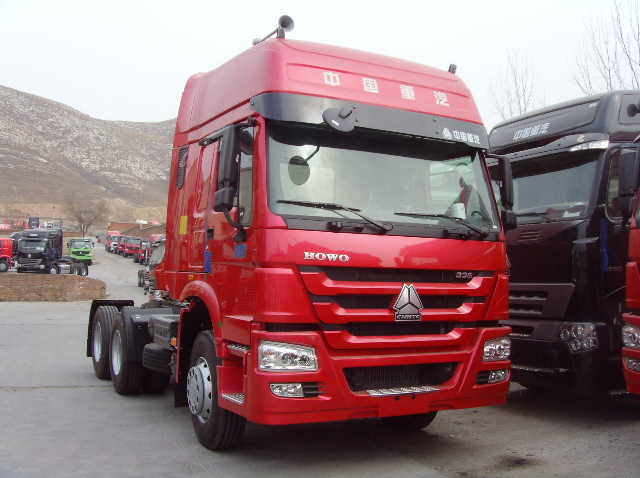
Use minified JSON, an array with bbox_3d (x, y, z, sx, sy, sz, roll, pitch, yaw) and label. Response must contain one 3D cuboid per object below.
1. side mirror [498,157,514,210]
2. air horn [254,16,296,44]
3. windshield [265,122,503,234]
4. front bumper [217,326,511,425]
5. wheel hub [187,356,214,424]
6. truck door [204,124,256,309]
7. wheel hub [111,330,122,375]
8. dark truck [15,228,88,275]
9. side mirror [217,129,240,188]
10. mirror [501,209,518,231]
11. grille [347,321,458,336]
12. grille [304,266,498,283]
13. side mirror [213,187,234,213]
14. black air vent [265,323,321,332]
[{"bbox_3d":[1.764,-0.517,6.804,0.180,0.470,0.090,4,-4,-43],"label":"side mirror"},{"bbox_3d":[-0.427,-1.724,6.163,0.140,0.180,0.700,3,-3,-28],"label":"air horn"},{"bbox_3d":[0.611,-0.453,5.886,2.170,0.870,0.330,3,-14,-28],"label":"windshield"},{"bbox_3d":[0.479,1.074,6.107,2.470,0.700,0.920,3,-3,-28],"label":"front bumper"},{"bbox_3d":[-1.059,1.341,6.406,0.140,0.580,0.580,3,-3,-28],"label":"wheel hub"},{"bbox_3d":[-0.698,-0.130,5.874,0.140,1.490,1.120,3,-3,-28],"label":"truck door"},{"bbox_3d":[-2.574,1.483,9.426,0.150,0.590,0.590,3,-3,-28],"label":"wheel hub"},{"bbox_3d":[-22.297,1.220,60.759,2.500,3.855,6.900,1,-3,12],"label":"dark truck"},{"bbox_3d":[-0.702,-0.632,5.504,0.180,0.470,0.090,2,-3,-13],"label":"side mirror"},{"bbox_3d":[1.756,-0.177,6.693,0.180,0.200,0.110,3,-3,-28],"label":"mirror"},{"bbox_3d":[0.656,0.704,5.672,1.060,0.105,0.090,3,-3,-28],"label":"grille"},{"bbox_3d":[0.671,0.299,5.812,1.860,0.125,0.100,3,-3,-28],"label":"grille"},{"bbox_3d":[-0.721,-0.295,5.394,0.180,0.200,0.110,3,-3,-28],"label":"side mirror"},{"bbox_3d":[-0.204,0.648,5.259,0.420,0.064,0.070,2,-3,-17],"label":"black air vent"}]

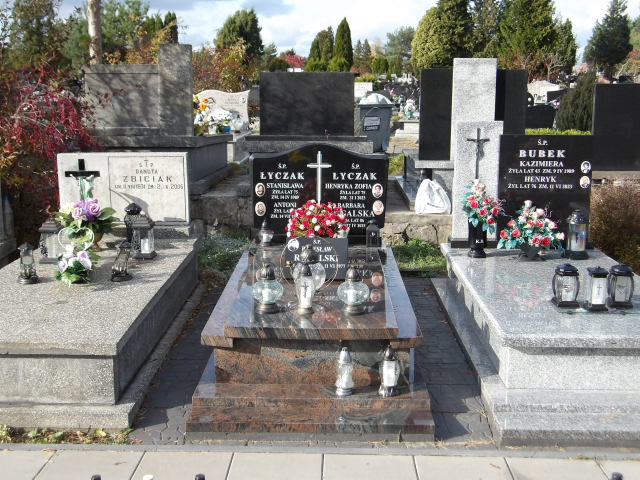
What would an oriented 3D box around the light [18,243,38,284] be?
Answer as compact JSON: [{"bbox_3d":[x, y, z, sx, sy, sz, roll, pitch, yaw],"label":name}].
[{"bbox_3d":[-1.758,0.133,4.658,0.125,0.240,0.125,-3,12,-14],"label":"light"}]

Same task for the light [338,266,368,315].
[{"bbox_3d":[0.160,0.231,3.645,0.149,0.215,0.149,0,11,1],"label":"light"}]

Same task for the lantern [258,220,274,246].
[{"bbox_3d":[-0.374,-0.055,5.403,0.108,0.190,0.108,0,12,1],"label":"lantern"}]

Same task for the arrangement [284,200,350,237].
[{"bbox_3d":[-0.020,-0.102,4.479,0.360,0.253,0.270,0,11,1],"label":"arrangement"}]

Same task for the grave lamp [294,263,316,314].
[{"bbox_3d":[-0.071,0.228,3.808,0.105,0.240,0.105,0,11,1],"label":"grave lamp"}]

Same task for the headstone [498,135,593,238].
[{"bbox_3d":[1.603,-0.377,5.609,0.660,0.765,0.090,0,11,1],"label":"headstone"}]

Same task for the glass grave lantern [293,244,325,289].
[{"bbox_3d":[-0.056,0.149,4.263,0.185,0.255,0.125,0,12,1],"label":"glass grave lantern"}]

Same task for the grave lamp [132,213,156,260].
[{"bbox_3d":[-1.212,-0.032,5.386,0.150,0.300,0.150,0,11,1],"label":"grave lamp"}]

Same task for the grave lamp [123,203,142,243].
[{"bbox_3d":[-1.378,-0.115,5.674,0.130,0.310,0.130,0,12,1],"label":"grave lamp"}]

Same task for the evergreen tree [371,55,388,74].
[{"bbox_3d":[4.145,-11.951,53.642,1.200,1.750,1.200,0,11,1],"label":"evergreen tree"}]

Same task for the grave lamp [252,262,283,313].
[{"bbox_3d":[-0.247,0.220,3.651,0.146,0.231,0.146,0,11,1],"label":"grave lamp"}]

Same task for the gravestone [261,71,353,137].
[{"bbox_3d":[-0.120,-1.306,7.492,0.910,0.610,0.100,0,11,1],"label":"gravestone"}]

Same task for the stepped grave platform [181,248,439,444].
[{"bbox_3d":[-0.021,0.408,4.361,1.036,0.416,2.345,0,11,1],"label":"stepped grave platform"}]

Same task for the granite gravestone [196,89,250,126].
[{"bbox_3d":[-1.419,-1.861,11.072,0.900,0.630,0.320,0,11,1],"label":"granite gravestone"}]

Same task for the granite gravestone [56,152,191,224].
[{"bbox_3d":[-1.490,-0.388,5.925,0.980,0.550,0.085,0,10,2],"label":"granite gravestone"}]

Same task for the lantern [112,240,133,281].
[{"bbox_3d":[-1.128,0.116,4.390,0.118,0.219,0.118,5,11,0],"label":"lantern"}]

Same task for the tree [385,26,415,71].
[{"bbox_3d":[8.921,-20.196,85.000,4.000,6.300,4.000,0,12,1],"label":"tree"}]

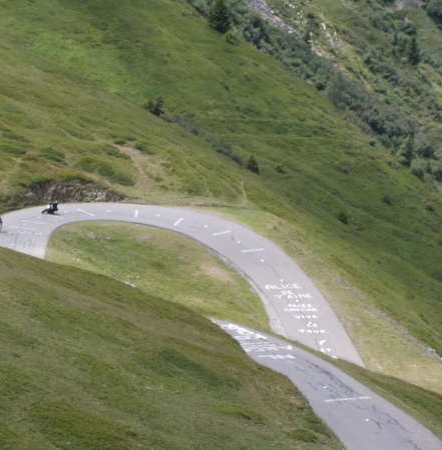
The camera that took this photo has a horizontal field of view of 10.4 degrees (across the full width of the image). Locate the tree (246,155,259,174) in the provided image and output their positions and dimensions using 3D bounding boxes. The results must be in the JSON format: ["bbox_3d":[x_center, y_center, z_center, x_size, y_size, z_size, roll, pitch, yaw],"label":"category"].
[{"bbox_3d":[3.840,-7.200,293.000,1.600,2.450,1.600,0,17,0],"label":"tree"}]

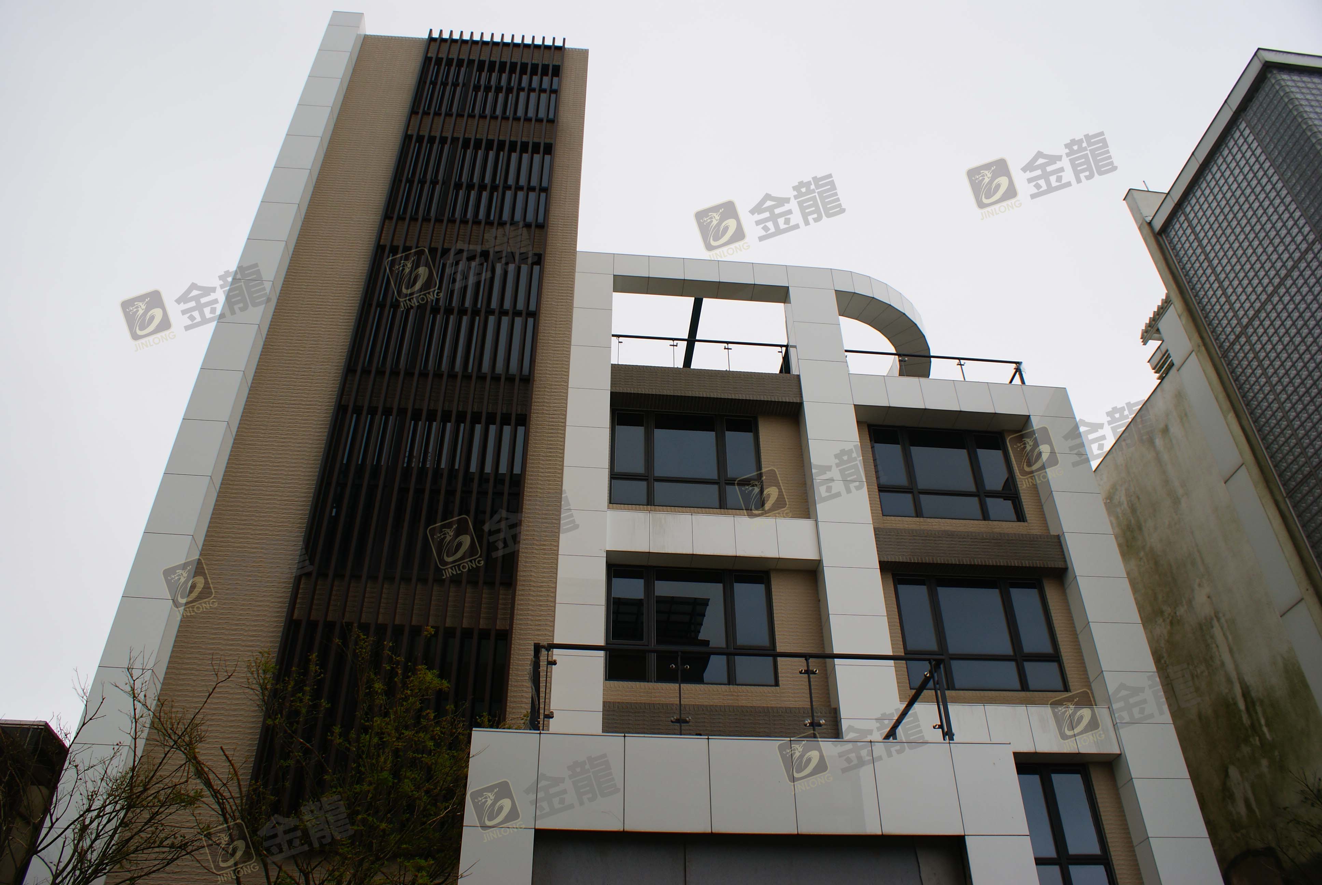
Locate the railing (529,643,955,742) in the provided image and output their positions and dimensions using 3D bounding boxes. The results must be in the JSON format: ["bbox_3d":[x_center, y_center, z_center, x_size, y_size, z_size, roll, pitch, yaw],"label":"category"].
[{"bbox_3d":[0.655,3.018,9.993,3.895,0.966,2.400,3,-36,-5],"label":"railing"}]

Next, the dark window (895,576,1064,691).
[{"bbox_3d":[5.464,3.248,17.107,2.843,2.156,0.130,3,-37,-5],"label":"dark window"}]

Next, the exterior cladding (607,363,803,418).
[{"bbox_3d":[0.871,-1.016,19.376,3.734,0.699,0.464,3,-37,-5],"label":"exterior cladding"}]

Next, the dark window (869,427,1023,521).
[{"bbox_3d":[5.492,0.586,19.226,2.783,2.122,0.120,3,-36,-5],"label":"dark window"}]

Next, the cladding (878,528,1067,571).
[{"bbox_3d":[5.493,1.961,17.841,3.619,0.699,0.308,3,-37,-5],"label":"cladding"}]

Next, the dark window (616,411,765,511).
[{"bbox_3d":[0.478,0.330,18.807,2.846,2.158,0.120,3,-36,-5],"label":"dark window"}]

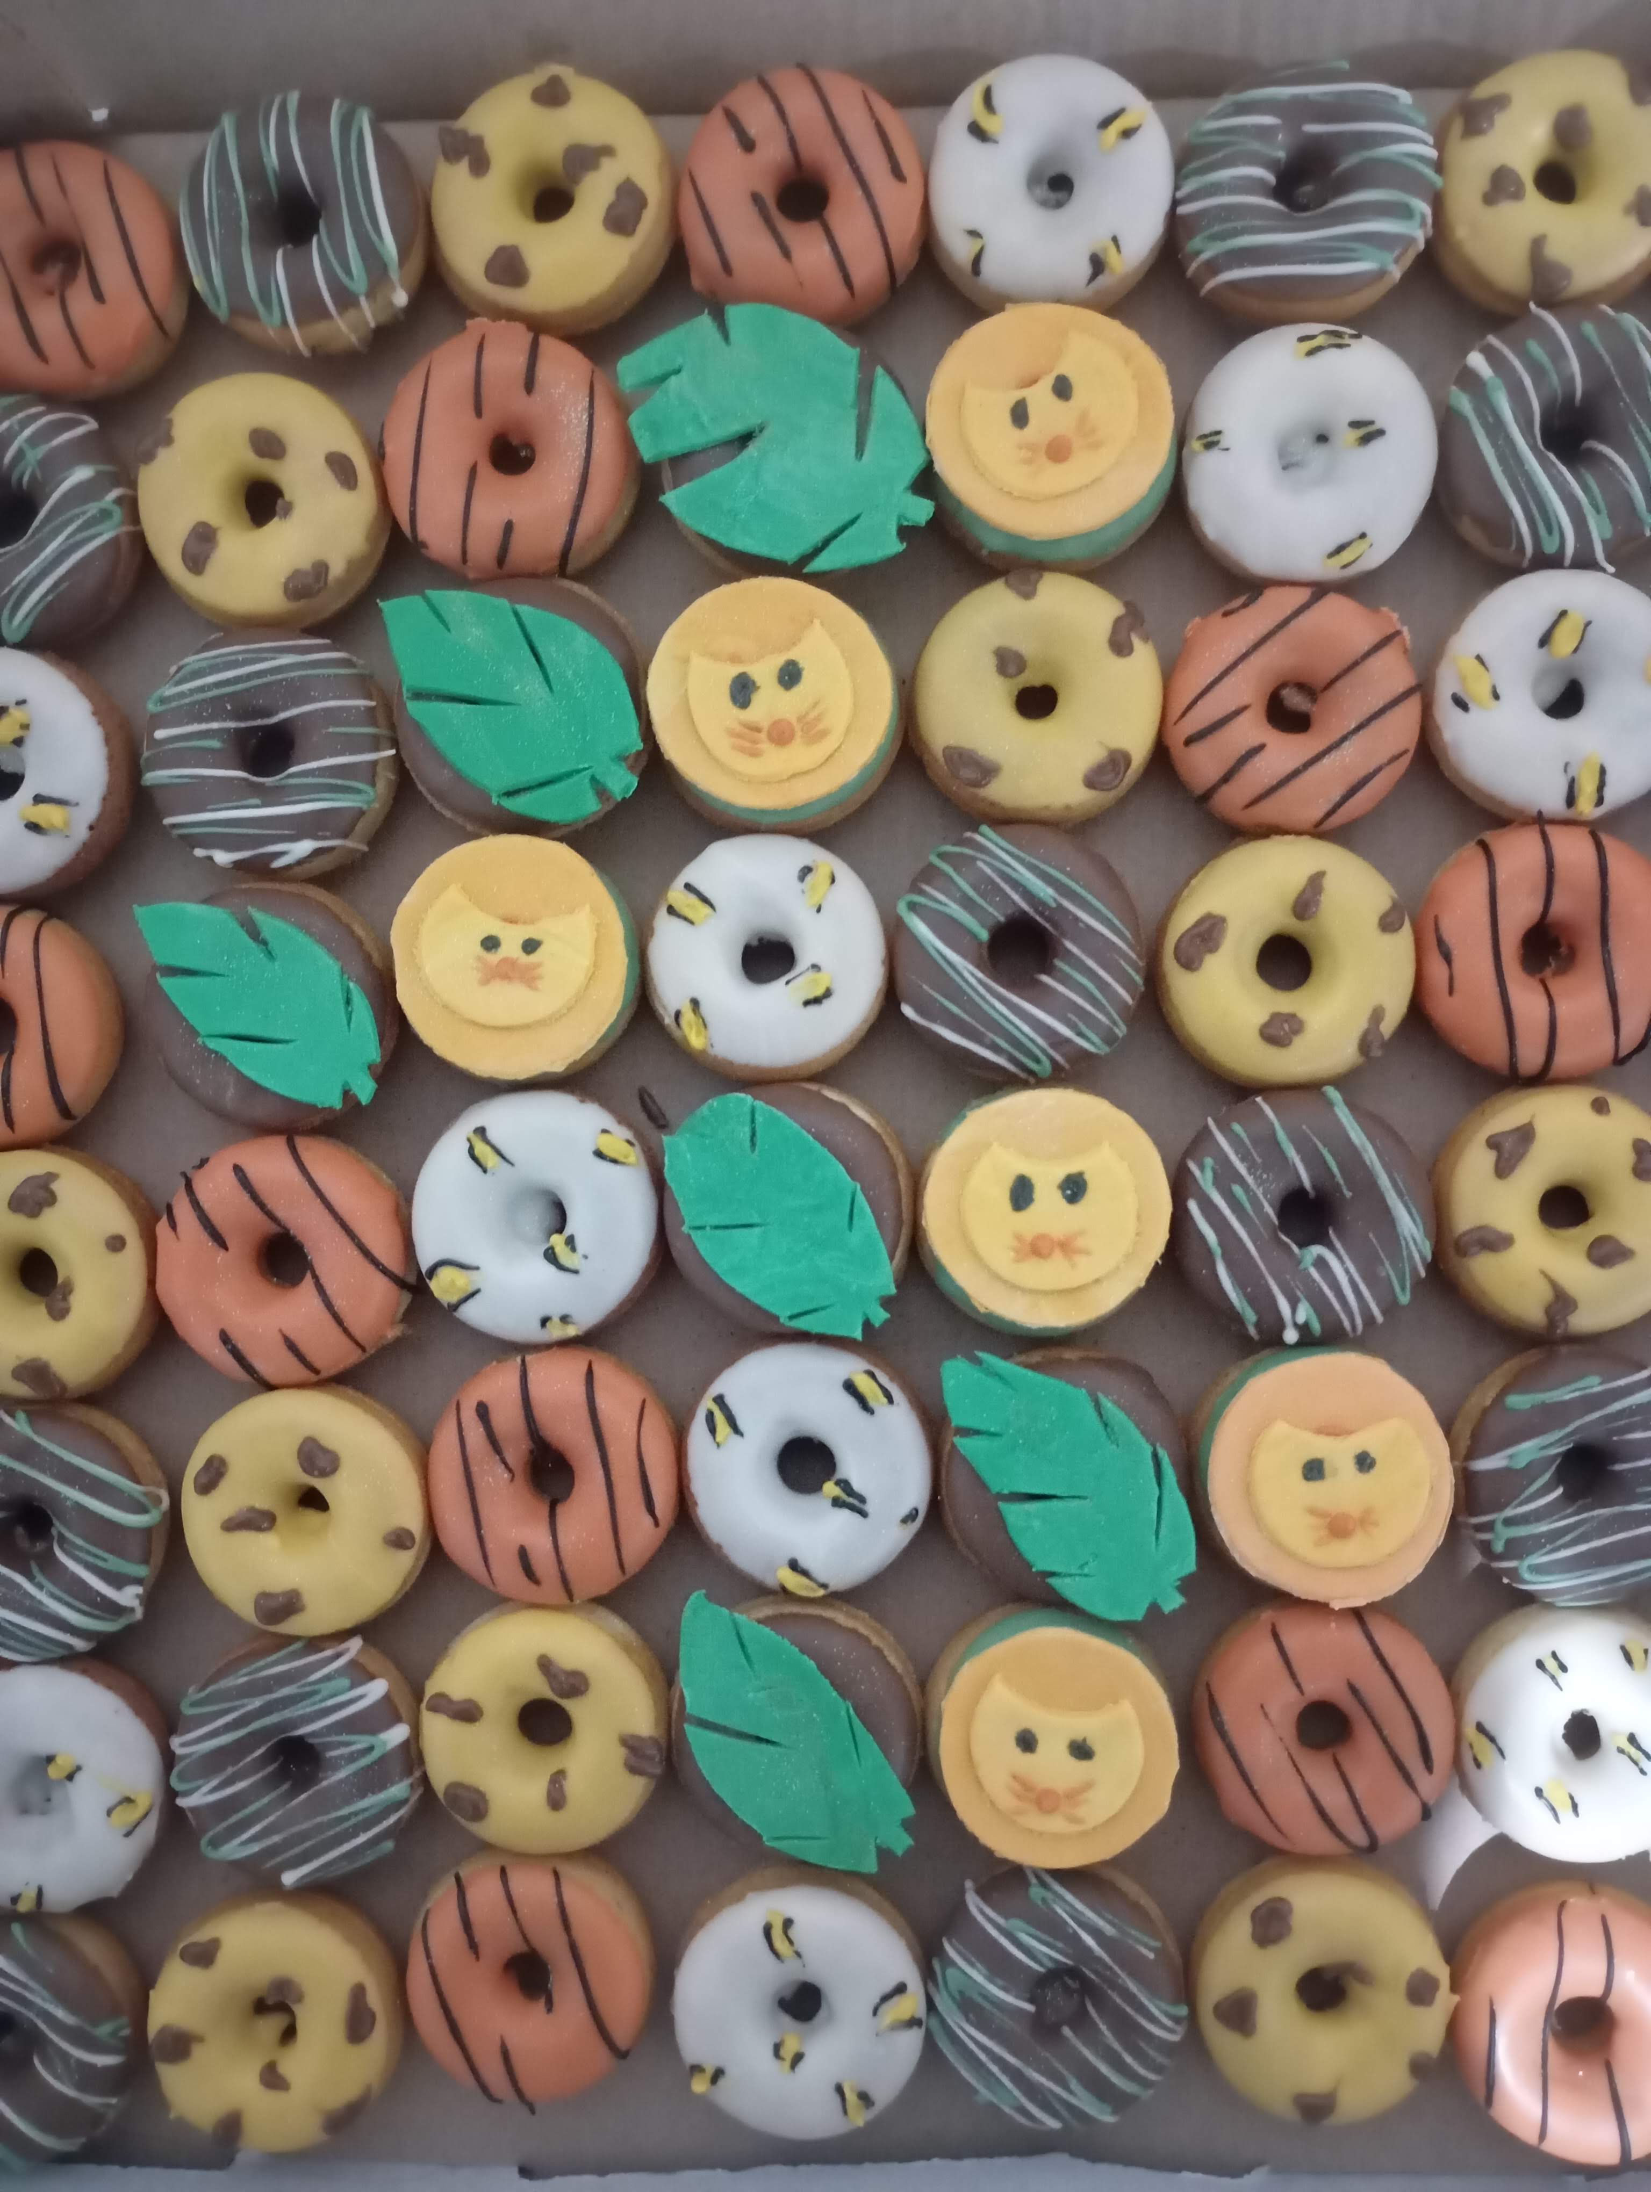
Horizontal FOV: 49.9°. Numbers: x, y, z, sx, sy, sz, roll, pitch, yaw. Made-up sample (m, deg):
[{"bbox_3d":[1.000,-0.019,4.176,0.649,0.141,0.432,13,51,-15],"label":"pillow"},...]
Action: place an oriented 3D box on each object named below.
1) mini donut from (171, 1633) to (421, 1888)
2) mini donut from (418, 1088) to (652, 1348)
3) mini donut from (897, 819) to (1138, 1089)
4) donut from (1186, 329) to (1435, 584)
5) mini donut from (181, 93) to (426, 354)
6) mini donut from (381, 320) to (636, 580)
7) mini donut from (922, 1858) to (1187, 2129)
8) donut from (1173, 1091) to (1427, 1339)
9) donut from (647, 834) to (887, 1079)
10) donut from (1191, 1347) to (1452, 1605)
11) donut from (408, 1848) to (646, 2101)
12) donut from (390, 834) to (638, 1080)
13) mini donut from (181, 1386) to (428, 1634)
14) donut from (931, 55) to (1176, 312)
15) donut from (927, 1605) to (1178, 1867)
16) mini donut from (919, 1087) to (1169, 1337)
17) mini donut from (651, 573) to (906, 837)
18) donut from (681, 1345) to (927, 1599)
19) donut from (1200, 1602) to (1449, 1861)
[{"bbox_3d":[-0.116,0.145,0.389,0.052,0.025,0.052,0,88,1],"label":"mini donut"},{"bbox_3d":[-0.068,0.028,0.413,0.057,0.026,0.057,0,88,1],"label":"mini donut"},{"bbox_3d":[0.045,-0.034,0.413,0.058,0.026,0.058,0,88,1],"label":"mini donut"},{"bbox_3d":[0.107,-0.143,0.395,0.054,0.025,0.055,0,88,1],"label":"donut"},{"bbox_3d":[-0.112,-0.187,0.381,0.052,0.022,0.052,0,86,3],"label":"mini donut"},{"bbox_3d":[-0.071,-0.145,0.398,0.056,0.025,0.056,0,88,1],"label":"mini donut"},{"bbox_3d":[0.045,0.175,0.346,0.051,0.022,0.051,0,86,3],"label":"mini donut"},{"bbox_3d":[0.102,0.026,0.378,0.054,0.025,0.054,0,90,3],"label":"donut"},{"bbox_3d":[-0.013,-0.030,0.393,0.053,0.025,0.053,0,88,1],"label":"donut"},{"bbox_3d":[0.105,0.081,0.376,0.053,0.027,0.053,0,90,3],"label":"donut"},{"bbox_3d":[-0.068,0.202,0.407,0.056,0.026,0.056,0,88,1],"label":"donut"},{"bbox_3d":[-0.068,-0.030,0.385,0.053,0.027,0.053,0,90,3],"label":"donut"},{"bbox_3d":[-0.114,0.090,0.387,0.053,0.025,0.053,0,90,3],"label":"mini donut"},{"bbox_3d":[0.053,-0.215,0.419,0.057,0.026,0.057,0,88,1],"label":"donut"},{"bbox_3d":[0.051,0.144,0.405,0.056,0.029,0.056,0,88,1],"label":"donut"},{"bbox_3d":[0.047,0.025,0.379,0.053,0.027,0.053,0,90,3],"label":"mini donut"},{"bbox_3d":[-0.012,-0.090,0.415,0.057,0.029,0.057,0,88,1],"label":"mini donut"},{"bbox_3d":[-0.004,0.075,0.356,0.051,0.022,0.051,0,86,3],"label":"donut"},{"bbox_3d":[0.108,0.137,0.386,0.053,0.025,0.052,0,88,1],"label":"donut"}]

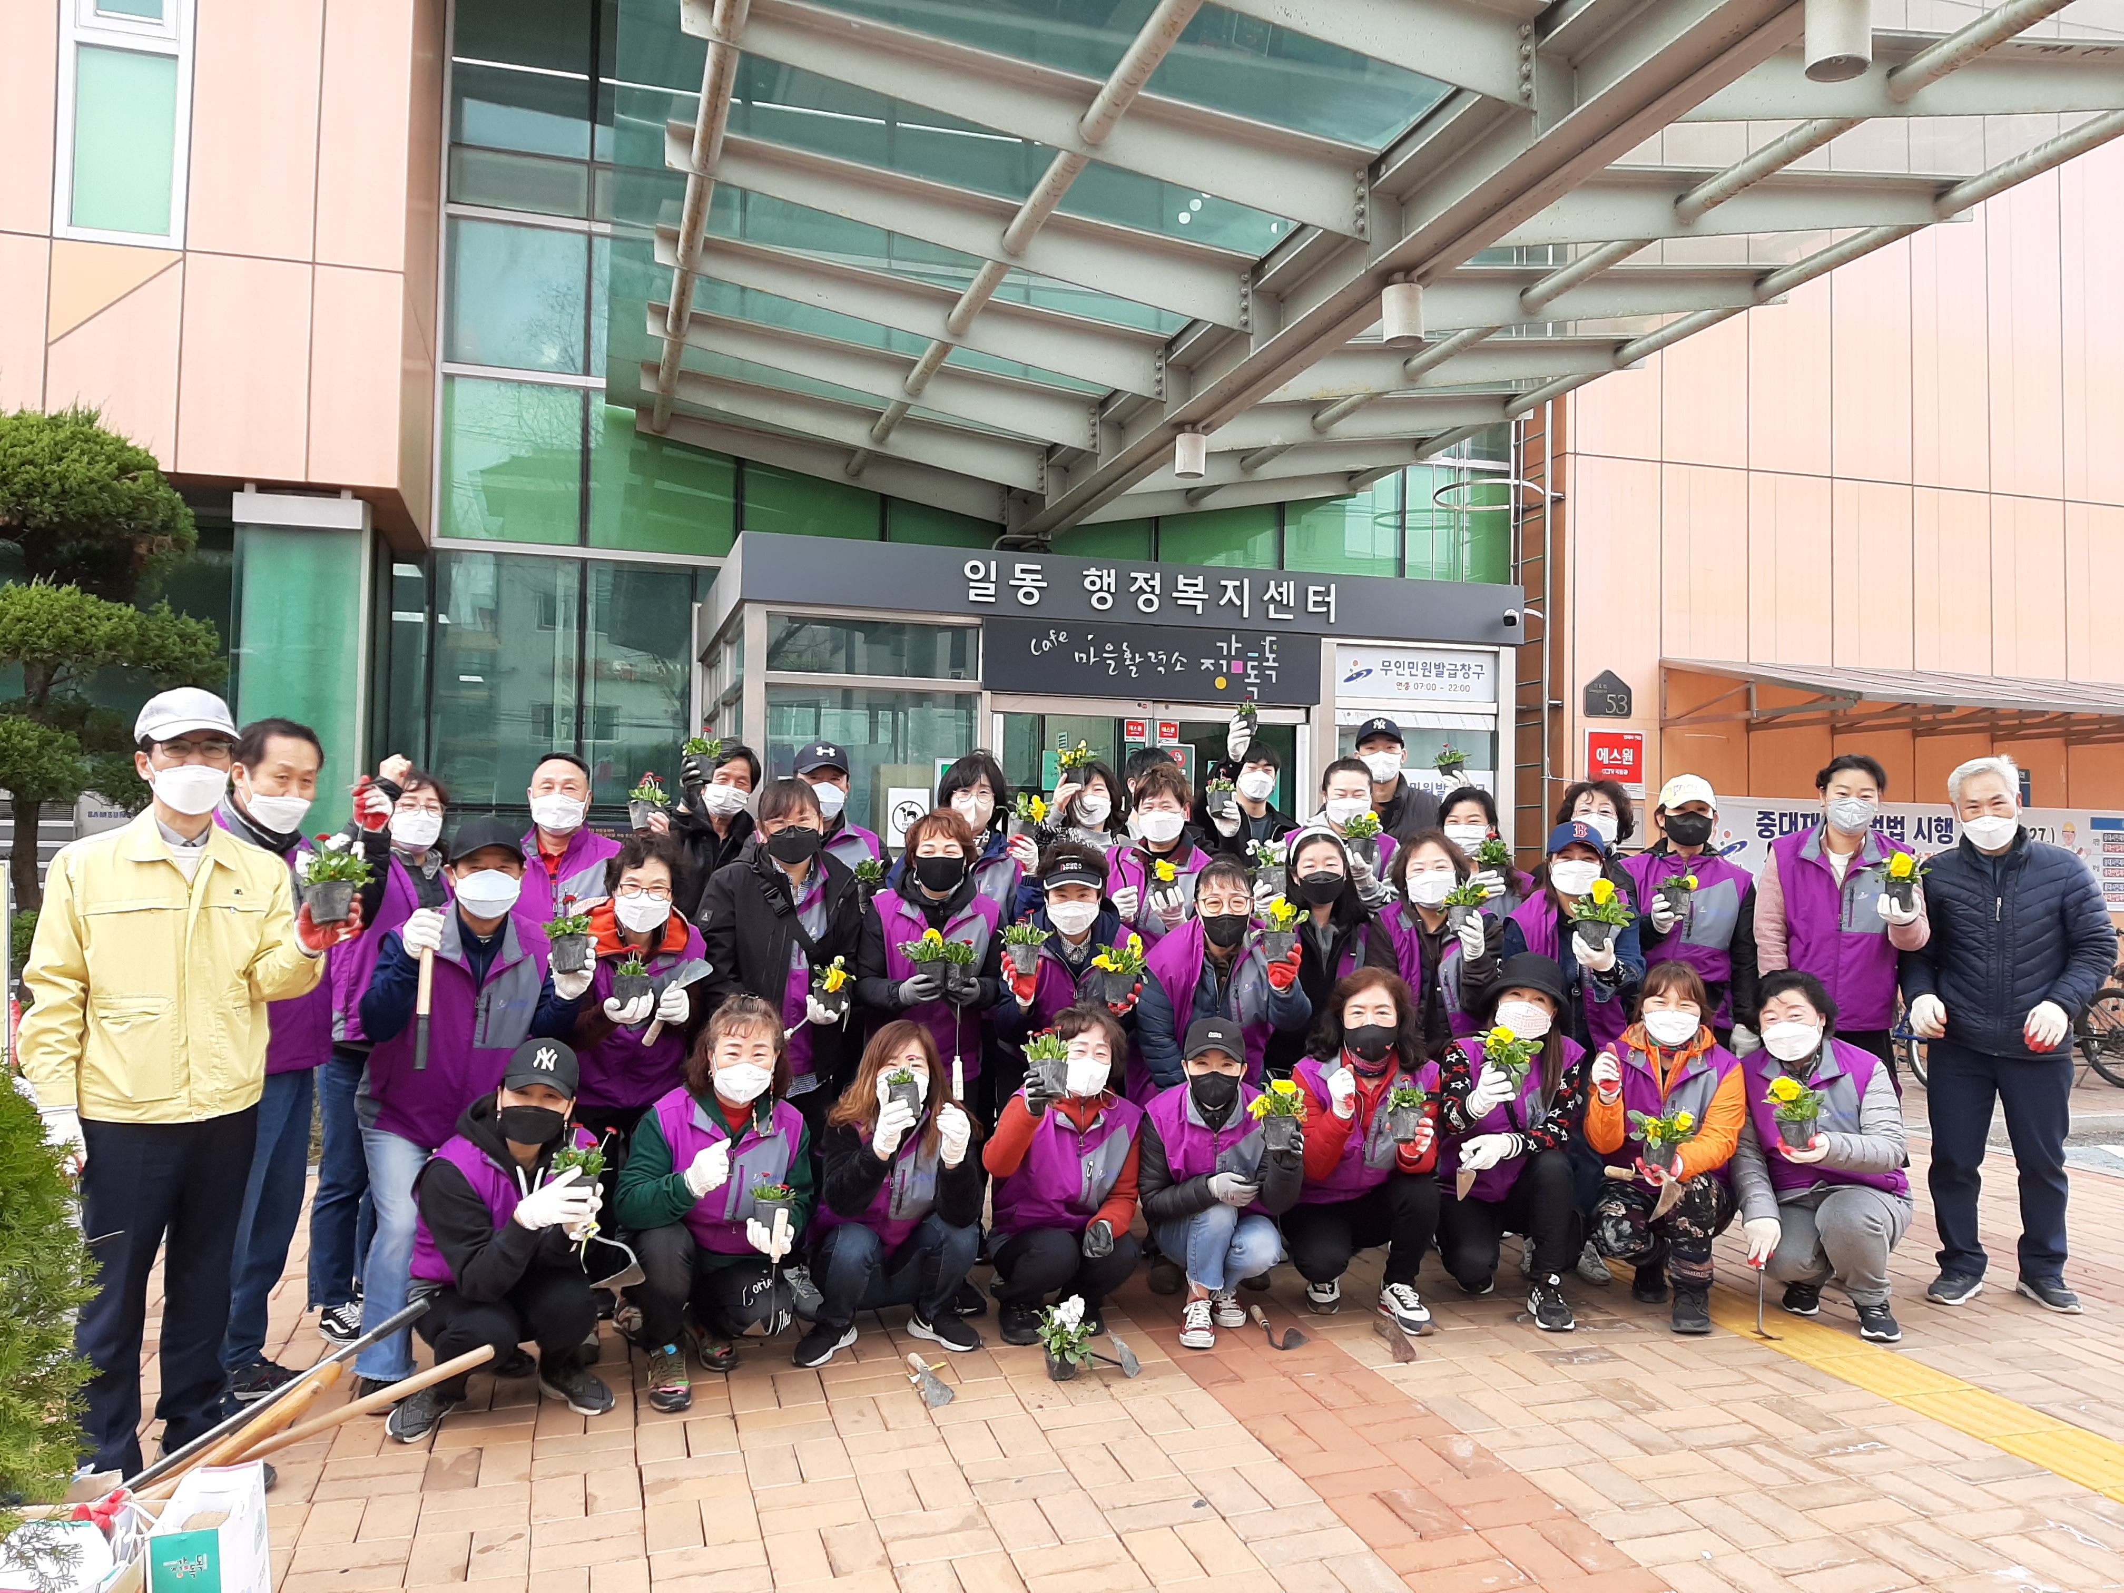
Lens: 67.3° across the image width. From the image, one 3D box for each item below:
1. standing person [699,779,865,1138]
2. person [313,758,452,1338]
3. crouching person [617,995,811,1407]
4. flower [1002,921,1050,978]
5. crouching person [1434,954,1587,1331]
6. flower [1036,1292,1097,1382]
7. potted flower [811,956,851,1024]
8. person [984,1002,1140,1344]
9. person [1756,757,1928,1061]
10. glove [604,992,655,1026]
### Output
[{"bbox_3d":[-0.817,0.740,4.691,0.500,1.575,0.400,1,-2,-13],"label":"standing person"},{"bbox_3d":[-1.949,0.717,4.651,0.460,1.600,0.420,2,-3,-28],"label":"person"},{"bbox_3d":[-0.904,1.023,4.189,0.490,0.970,0.640,1,-2,-10],"label":"crouching person"},{"bbox_3d":[-0.103,0.433,4.500,0.135,0.165,0.130,1,-2,-2],"label":"flower"},{"bbox_3d":[1.393,1.031,4.970,0.460,1.050,0.680,0,-2,14],"label":"crouching person"},{"bbox_3d":[0.011,1.435,4.240,0.155,0.215,0.145,0,-2,0],"label":"flower"},{"bbox_3d":[-0.637,0.531,4.420,0.120,0.190,0.120,1,-2,-10],"label":"potted flower"},{"bbox_3d":[0.008,1.070,4.730,0.470,0.920,0.620,1,-2,-9],"label":"person"},{"bbox_3d":[2.442,0.726,5.033,0.520,1.680,0.380,0,-2,22],"label":"person"},{"bbox_3d":[-1.156,0.566,4.250,0.125,0.095,0.110,2,-2,-37],"label":"glove"}]

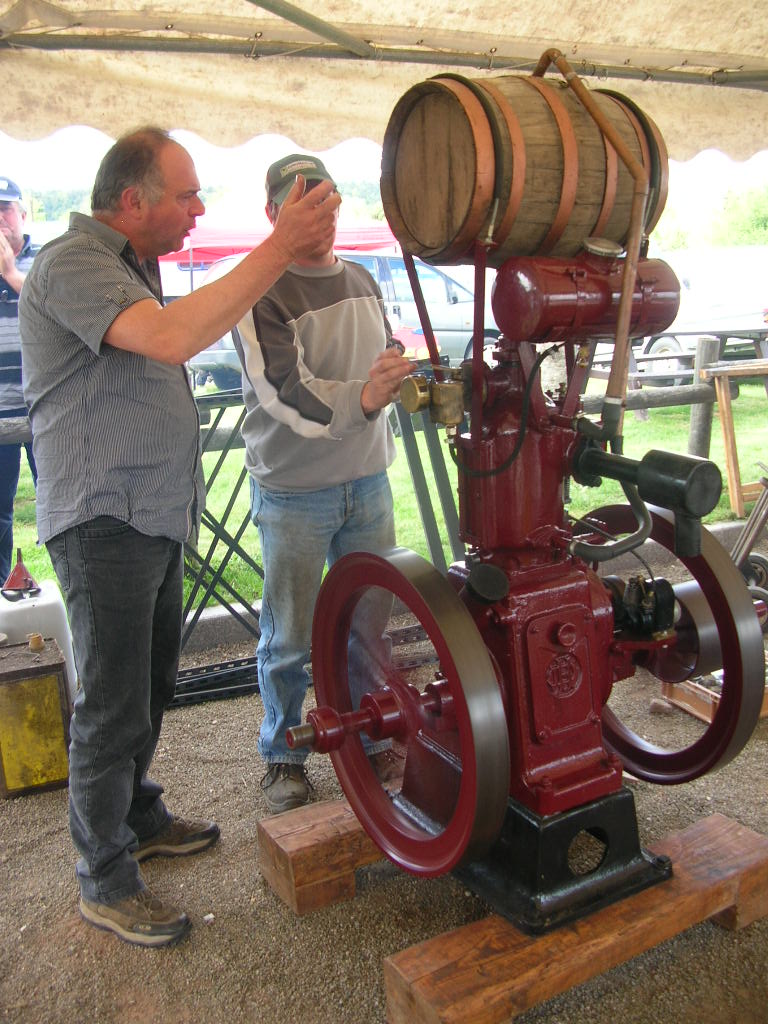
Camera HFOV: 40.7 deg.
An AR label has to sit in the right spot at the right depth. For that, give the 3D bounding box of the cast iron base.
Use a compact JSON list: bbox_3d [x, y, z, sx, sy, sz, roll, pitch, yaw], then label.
[{"bbox_3d":[0.330,0.696,2.499,0.408,0.197,0.631,-10,18,-29],"label":"cast iron base"}]

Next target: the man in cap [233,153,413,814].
[{"bbox_3d":[-0.111,-0.020,2.729,0.497,1.766,0.652,-6,17,-19],"label":"man in cap"}]

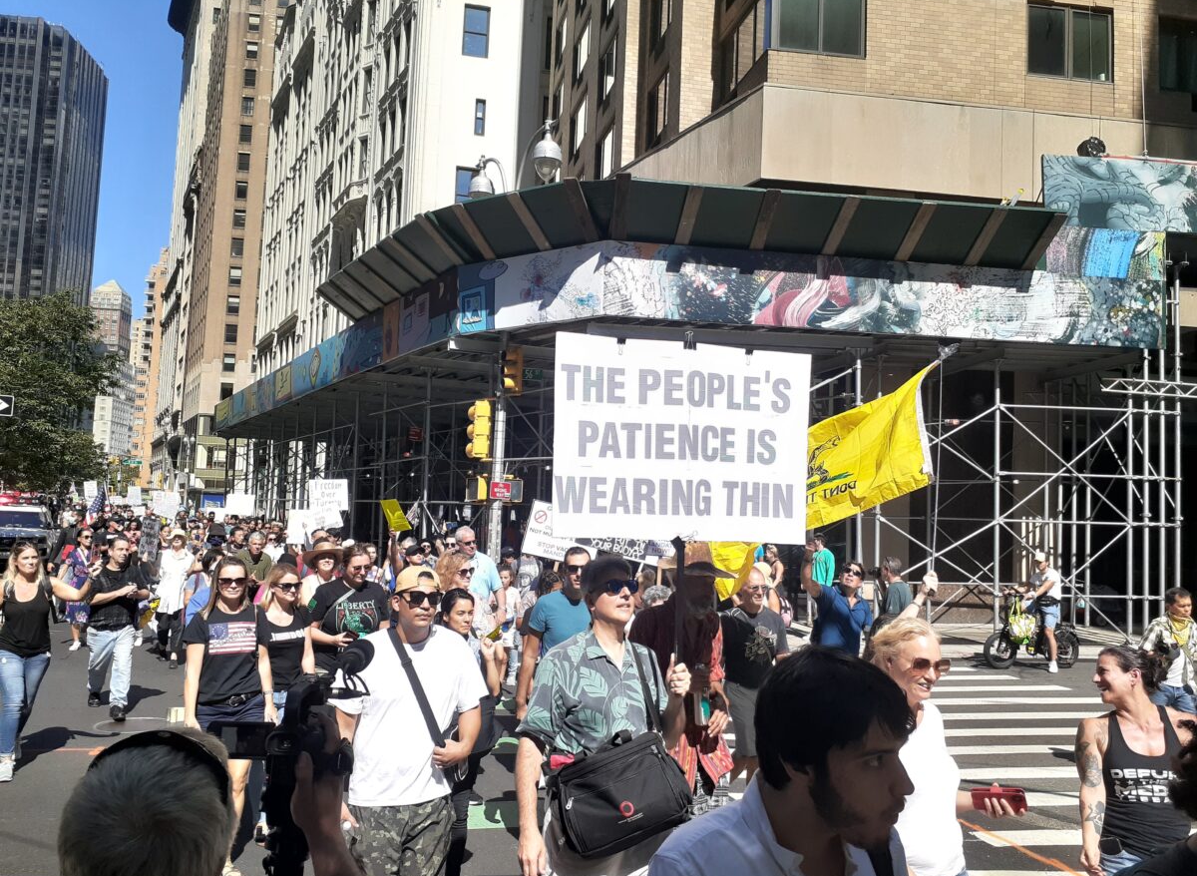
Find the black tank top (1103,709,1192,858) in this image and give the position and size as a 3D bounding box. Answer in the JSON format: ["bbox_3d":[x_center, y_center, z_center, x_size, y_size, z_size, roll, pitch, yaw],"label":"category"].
[{"bbox_3d":[2.084,1.307,3.550,0.340,0.580,0.250,0,-5,20],"label":"black tank top"}]

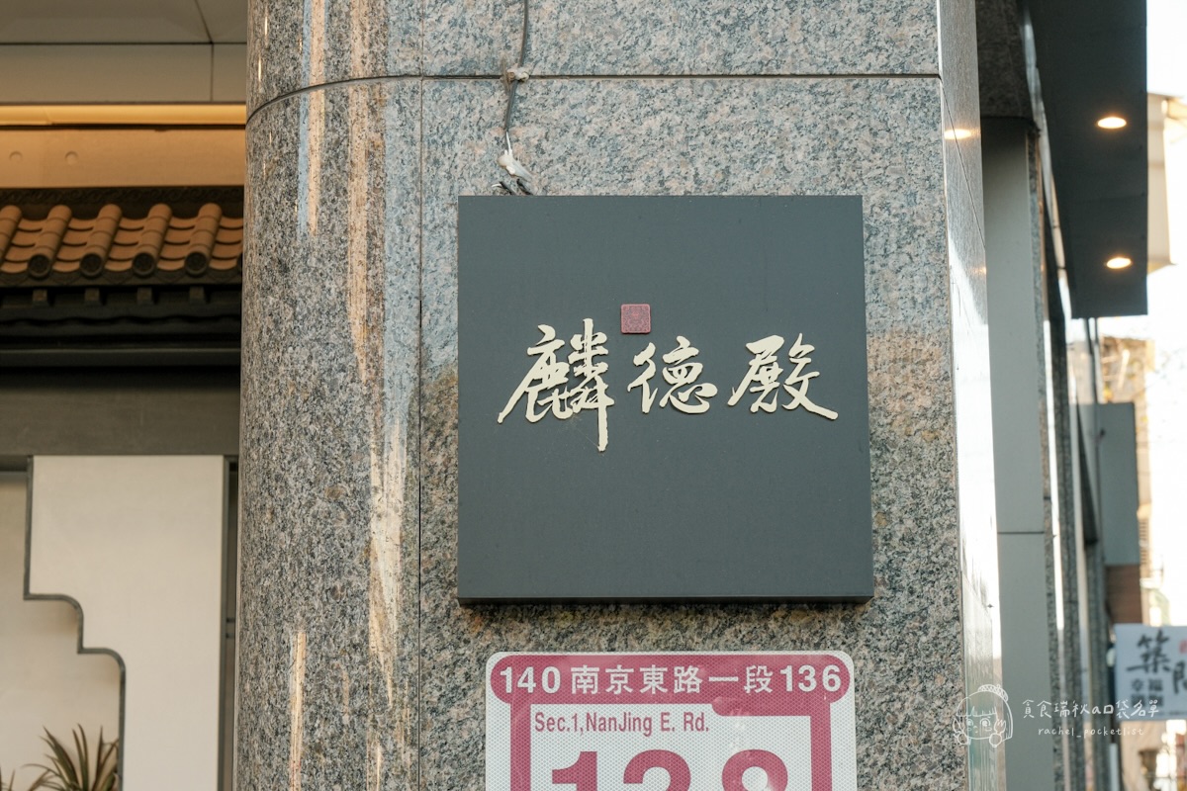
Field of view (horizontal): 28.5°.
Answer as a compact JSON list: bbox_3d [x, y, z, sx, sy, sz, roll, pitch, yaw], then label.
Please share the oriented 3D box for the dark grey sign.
[{"bbox_3d":[0.075,0.004,2.576,0.446,0.444,0.073,0,-11,-1],"label":"dark grey sign"}]

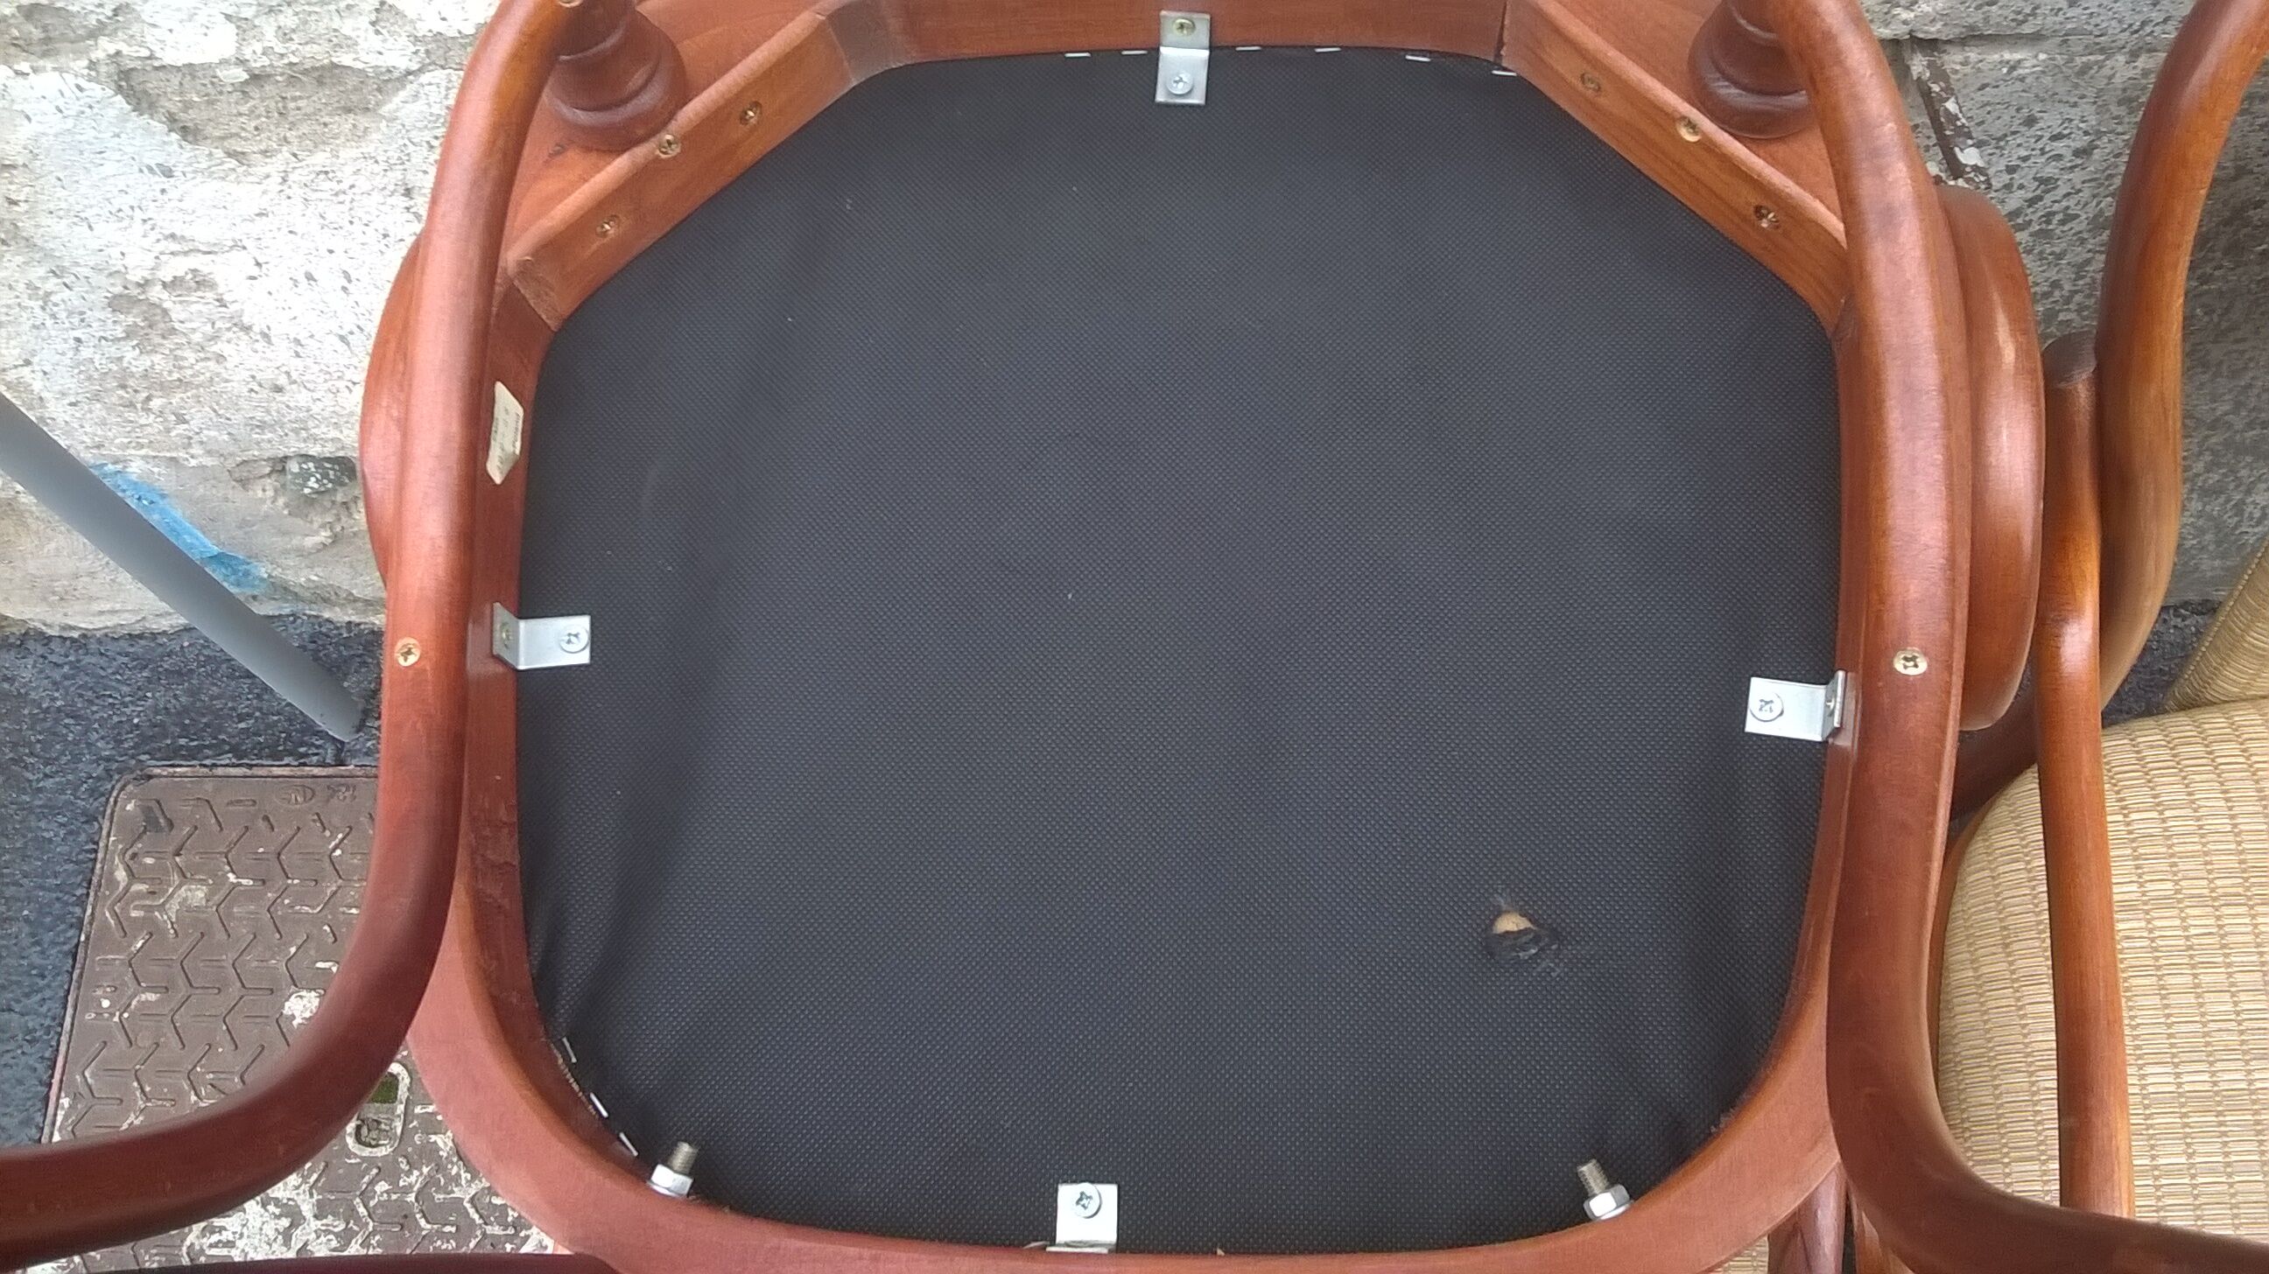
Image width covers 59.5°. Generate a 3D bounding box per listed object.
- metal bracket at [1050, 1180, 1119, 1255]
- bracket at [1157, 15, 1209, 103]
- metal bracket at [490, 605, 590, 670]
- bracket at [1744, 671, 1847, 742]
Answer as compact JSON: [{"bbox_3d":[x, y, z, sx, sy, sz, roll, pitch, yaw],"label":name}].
[{"bbox_3d":[-0.013,0.149,0.508,0.015,0.021,0.017,-1,74,5],"label":"metal bracket"},{"bbox_3d":[0.015,-0.175,0.604,0.015,0.019,0.020,5,75,7],"label":"bracket"},{"bbox_3d":[-0.170,0.000,0.571,0.022,0.018,0.015,-4,74,4],"label":"metal bracket"},{"bbox_3d":[0.177,0.018,0.532,0.021,0.017,0.015,7,75,7],"label":"bracket"}]

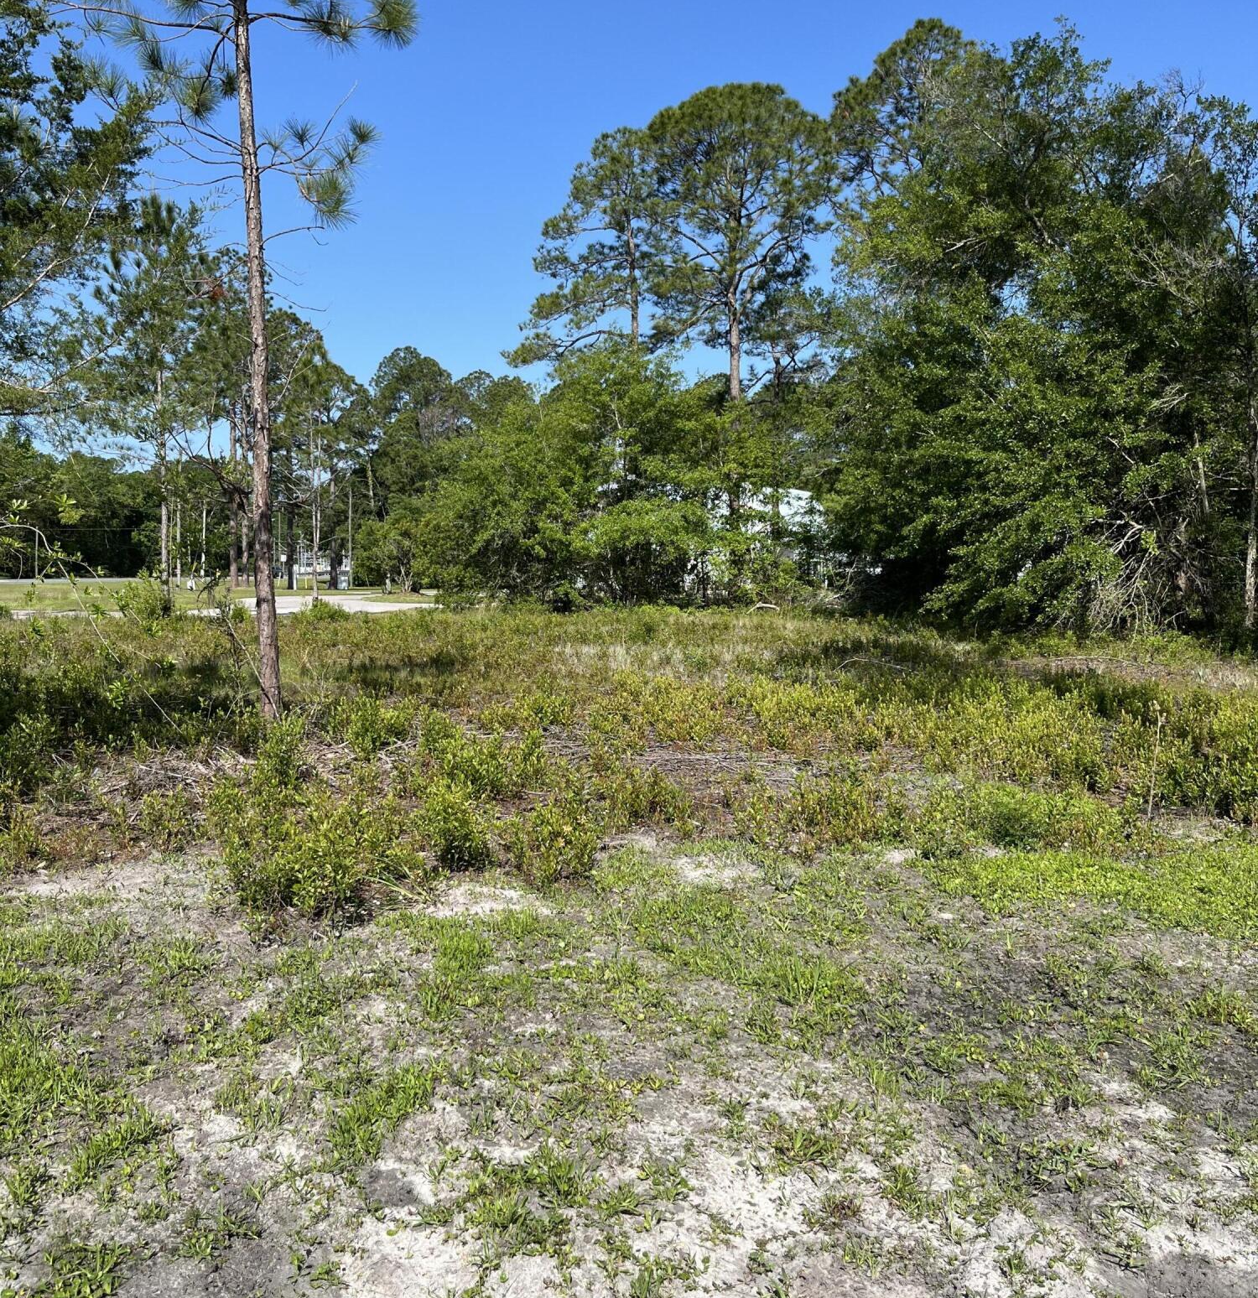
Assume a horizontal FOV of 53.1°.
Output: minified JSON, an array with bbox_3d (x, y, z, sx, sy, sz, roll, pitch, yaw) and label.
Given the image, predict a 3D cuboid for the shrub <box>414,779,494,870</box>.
[{"bbox_3d":[-0.907,0.895,6.536,0.405,0.412,0.373,0,4,0],"label":"shrub"}]

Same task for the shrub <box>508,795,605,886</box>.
[{"bbox_3d":[-0.362,0.925,6.270,0.469,0.390,0.431,0,4,0],"label":"shrub"}]

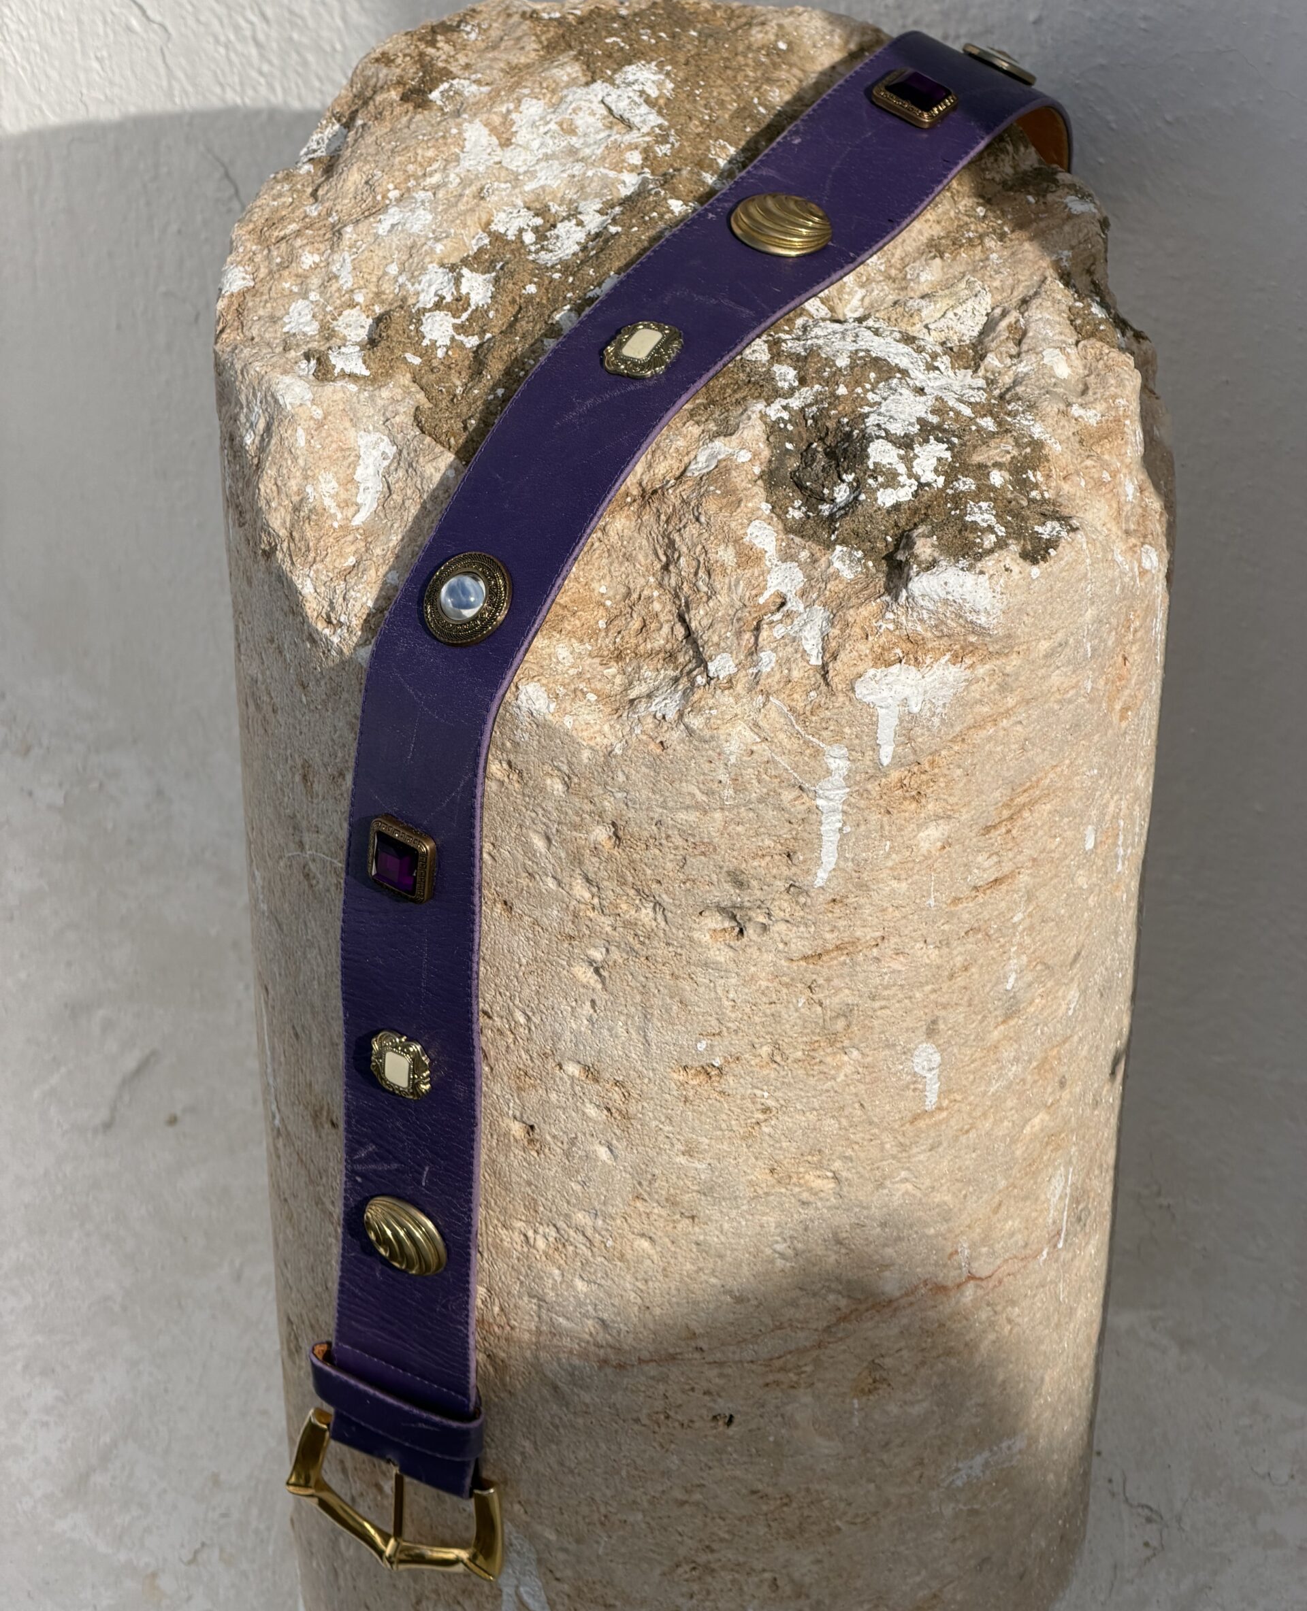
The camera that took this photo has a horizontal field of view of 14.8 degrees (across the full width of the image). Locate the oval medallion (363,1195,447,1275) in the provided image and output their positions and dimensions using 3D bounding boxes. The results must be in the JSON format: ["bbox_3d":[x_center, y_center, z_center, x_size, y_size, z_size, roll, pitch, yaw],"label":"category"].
[{"bbox_3d":[-0.077,0.132,1.537,0.030,0.030,0.007,24,43,25],"label":"oval medallion"}]

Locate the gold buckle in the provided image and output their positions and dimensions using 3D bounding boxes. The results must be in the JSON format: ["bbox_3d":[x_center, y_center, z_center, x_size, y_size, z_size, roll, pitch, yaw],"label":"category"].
[{"bbox_3d":[-0.082,0.220,1.590,0.075,0.052,0.013,22,42,21],"label":"gold buckle"}]

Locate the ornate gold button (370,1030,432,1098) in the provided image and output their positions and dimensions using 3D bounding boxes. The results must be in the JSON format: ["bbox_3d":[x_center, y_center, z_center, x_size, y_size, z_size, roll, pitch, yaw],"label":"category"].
[{"bbox_3d":[-0.075,0.077,1.496,0.019,0.020,0.004,25,43,26],"label":"ornate gold button"}]

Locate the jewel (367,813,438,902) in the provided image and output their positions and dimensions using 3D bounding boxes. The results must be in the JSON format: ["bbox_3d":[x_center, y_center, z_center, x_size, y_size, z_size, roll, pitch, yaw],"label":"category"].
[{"bbox_3d":[-0.072,0.015,1.452,0.020,0.020,0.004,30,46,26],"label":"jewel"}]

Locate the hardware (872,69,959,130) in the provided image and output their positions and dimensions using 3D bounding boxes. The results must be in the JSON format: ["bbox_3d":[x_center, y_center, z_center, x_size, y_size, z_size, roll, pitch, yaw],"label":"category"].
[{"bbox_3d":[0.080,-0.216,1.540,0.020,0.004,0.020,28,46,19],"label":"hardware"}]

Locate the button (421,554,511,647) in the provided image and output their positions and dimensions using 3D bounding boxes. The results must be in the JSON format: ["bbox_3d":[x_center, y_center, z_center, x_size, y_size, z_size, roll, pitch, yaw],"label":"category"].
[{"bbox_3d":[-0.053,-0.059,1.424,0.027,0.006,0.027,22,84,33],"label":"button"}]

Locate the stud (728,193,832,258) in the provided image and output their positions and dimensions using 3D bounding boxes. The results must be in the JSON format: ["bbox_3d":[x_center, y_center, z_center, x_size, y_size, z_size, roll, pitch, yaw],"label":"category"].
[{"bbox_3d":[0.038,-0.172,1.480,0.030,0.007,0.030,26,47,20],"label":"stud"}]

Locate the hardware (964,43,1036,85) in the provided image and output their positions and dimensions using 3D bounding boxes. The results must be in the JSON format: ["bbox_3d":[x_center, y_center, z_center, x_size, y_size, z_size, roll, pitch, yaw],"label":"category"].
[{"bbox_3d":[0.111,-0.237,1.600,0.027,0.006,0.027,31,16,7],"label":"hardware"}]

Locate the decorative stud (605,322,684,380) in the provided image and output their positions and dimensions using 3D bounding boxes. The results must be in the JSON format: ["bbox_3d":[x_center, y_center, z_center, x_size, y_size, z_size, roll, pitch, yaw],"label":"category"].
[{"bbox_3d":[-0.003,-0.131,1.447,0.019,0.004,0.020,15,61,23],"label":"decorative stud"}]

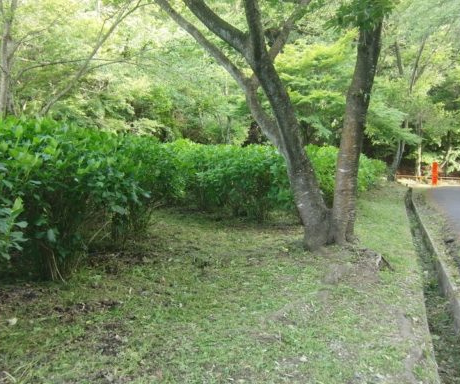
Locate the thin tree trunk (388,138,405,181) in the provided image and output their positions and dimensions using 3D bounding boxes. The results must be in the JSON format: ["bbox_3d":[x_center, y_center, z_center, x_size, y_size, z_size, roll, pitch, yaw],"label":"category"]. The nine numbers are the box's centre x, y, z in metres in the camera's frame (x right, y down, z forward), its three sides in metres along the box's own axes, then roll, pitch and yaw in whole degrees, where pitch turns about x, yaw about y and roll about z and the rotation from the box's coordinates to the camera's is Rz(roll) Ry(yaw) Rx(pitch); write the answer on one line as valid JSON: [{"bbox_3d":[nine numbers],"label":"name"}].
[{"bbox_3d":[8.068,-1.551,21.500,0.720,2.050,0.550,0,3,0],"label":"thin tree trunk"}]

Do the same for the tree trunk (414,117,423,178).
[{"bbox_3d":[10.196,-2.407,24.000,0.420,3.150,0.420,0,3,0],"label":"tree trunk"}]

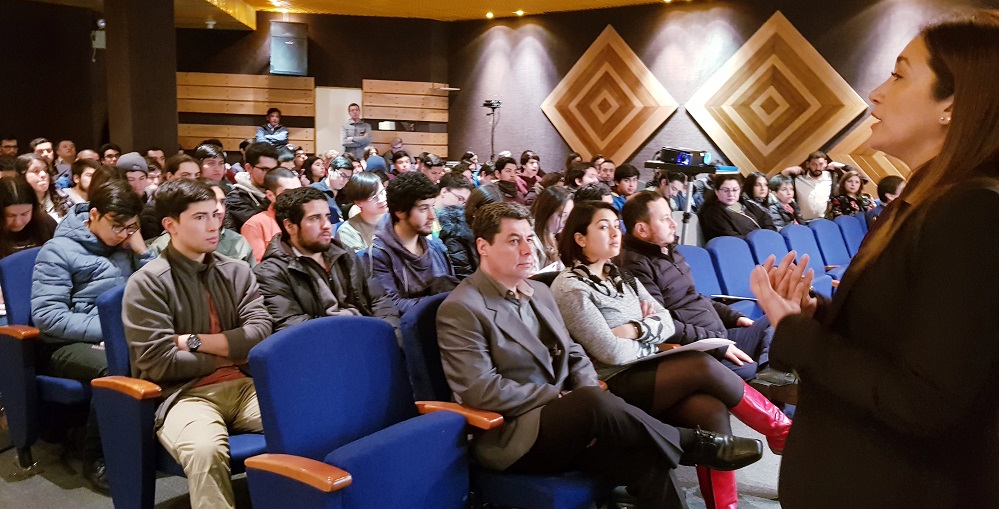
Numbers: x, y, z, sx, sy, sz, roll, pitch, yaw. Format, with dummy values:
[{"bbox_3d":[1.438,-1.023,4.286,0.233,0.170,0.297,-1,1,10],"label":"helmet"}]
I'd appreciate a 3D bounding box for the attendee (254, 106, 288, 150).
[{"bbox_3d":[-3.100,-1.135,10.146,0.520,1.710,0.360,0,9,-12],"label":"attendee"}]

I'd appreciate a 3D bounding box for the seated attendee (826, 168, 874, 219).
[{"bbox_3d":[3.610,-0.209,7.681,0.520,1.270,0.700,1,8,-10],"label":"seated attendee"}]

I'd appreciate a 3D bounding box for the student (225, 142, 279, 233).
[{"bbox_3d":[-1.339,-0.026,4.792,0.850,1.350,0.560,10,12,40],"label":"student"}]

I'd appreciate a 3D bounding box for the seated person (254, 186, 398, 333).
[{"bbox_3d":[-0.584,0.346,3.101,0.850,1.215,0.600,10,12,41],"label":"seated person"}]

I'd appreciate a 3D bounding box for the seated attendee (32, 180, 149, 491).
[{"bbox_3d":[-1.613,0.295,3.198,0.710,1.205,0.600,9,11,38],"label":"seated attendee"}]

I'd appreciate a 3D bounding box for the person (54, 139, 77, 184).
[{"bbox_3d":[-4.108,-0.490,7.343,0.540,1.240,0.830,-6,12,-43],"label":"person"}]

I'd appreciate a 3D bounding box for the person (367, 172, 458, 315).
[{"bbox_3d":[-0.257,0.304,3.304,0.800,1.250,0.560,9,11,38],"label":"person"}]

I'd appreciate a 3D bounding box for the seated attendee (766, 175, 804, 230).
[{"bbox_3d":[2.850,-0.131,7.070,0.820,1.210,0.540,10,12,41],"label":"seated attendee"}]

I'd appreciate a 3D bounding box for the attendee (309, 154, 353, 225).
[{"bbox_3d":[-1.195,-0.205,6.236,0.820,1.230,0.530,10,12,40],"label":"attendee"}]

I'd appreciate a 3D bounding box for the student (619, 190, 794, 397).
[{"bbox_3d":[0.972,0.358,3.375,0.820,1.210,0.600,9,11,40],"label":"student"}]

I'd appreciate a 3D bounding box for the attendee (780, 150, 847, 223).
[{"bbox_3d":[3.131,-0.256,7.475,0.660,1.560,0.420,2,8,3],"label":"attendee"}]

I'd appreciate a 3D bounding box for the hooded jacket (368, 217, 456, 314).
[{"bbox_3d":[-0.359,0.117,3.351,0.440,0.620,0.540,9,11,38],"label":"hooded jacket"}]

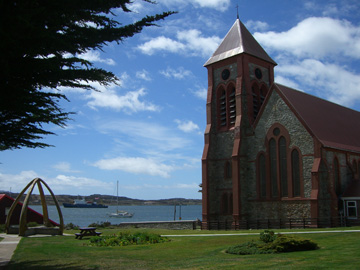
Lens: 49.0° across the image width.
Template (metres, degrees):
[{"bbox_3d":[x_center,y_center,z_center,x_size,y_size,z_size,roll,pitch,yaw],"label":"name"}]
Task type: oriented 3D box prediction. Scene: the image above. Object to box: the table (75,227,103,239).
[{"bbox_3d":[-6.912,7.398,29.661,1.550,0.760,1.680,6,-11,-30],"label":"table"}]

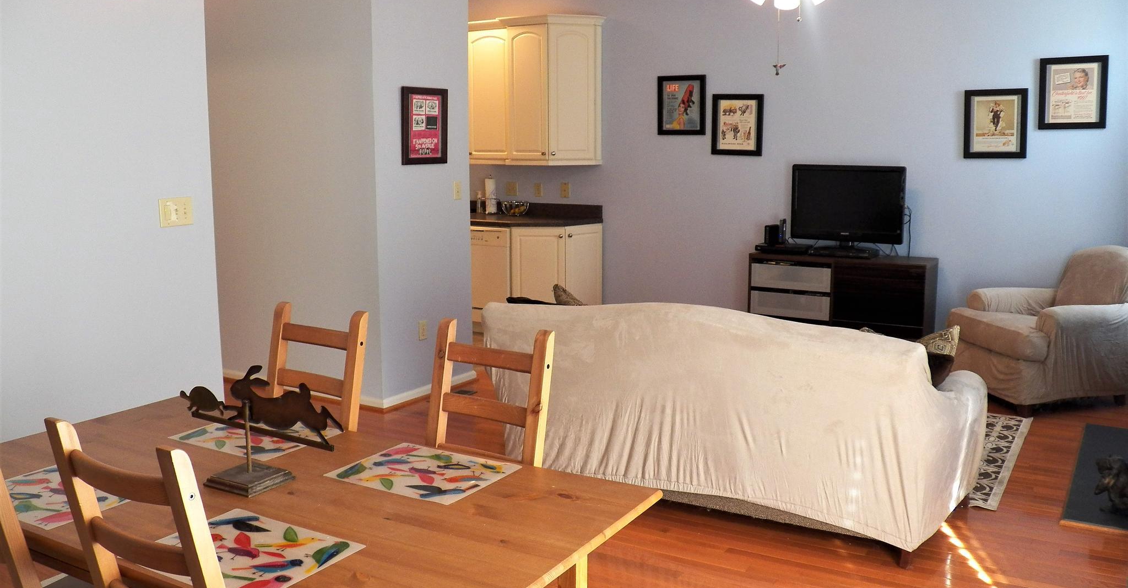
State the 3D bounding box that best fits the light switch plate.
[{"bbox_3d":[-1.593,-0.335,3.748,0.012,0.115,0.160,5,10,27],"label":"light switch plate"}]

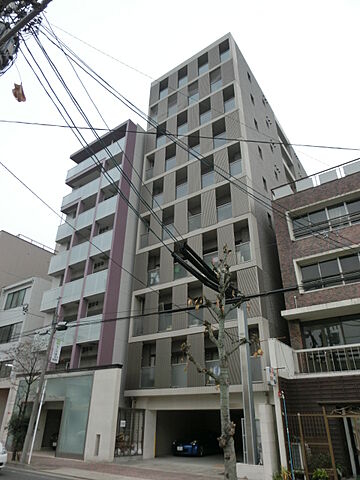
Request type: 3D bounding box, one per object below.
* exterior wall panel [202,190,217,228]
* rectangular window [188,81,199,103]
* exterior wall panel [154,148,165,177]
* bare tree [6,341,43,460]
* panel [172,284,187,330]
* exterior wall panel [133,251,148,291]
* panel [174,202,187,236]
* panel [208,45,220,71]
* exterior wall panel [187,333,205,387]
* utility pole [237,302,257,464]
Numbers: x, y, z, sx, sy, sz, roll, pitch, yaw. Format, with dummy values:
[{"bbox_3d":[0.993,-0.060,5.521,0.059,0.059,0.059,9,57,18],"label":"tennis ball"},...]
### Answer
[{"bbox_3d":[1.793,-1.940,20.277,1.020,2.522,0.120,-17,-34,29],"label":"exterior wall panel"},{"bbox_3d":[1.133,-11.502,26.280,0.990,2.451,0.120,-17,-34,29],"label":"rectangular window"},{"bbox_3d":[-1.435,-5.506,24.176,0.956,2.448,0.100,-18,-34,31],"label":"exterior wall panel"},{"bbox_3d":[-7.884,7.971,16.899,1.650,5.433,1.550,-18,-34,31],"label":"bare tree"},{"bbox_3d":[0.052,3.714,18.410,1.007,2.408,0.120,-17,-34,29],"label":"panel"},{"bbox_3d":[-2.387,1.983,21.271,0.997,2.536,0.120,-17,-34,29],"label":"exterior wall panel"},{"bbox_3d":[0.082,-1.435,21.798,1.051,2.551,0.100,-18,-35,30],"label":"panel"},{"bbox_3d":[2.819,-14.522,26.625,1.010,2.522,0.120,-17,-34,29],"label":"panel"},{"bbox_3d":[0.810,5.727,16.002,0.933,2.448,0.100,-18,-34,31],"label":"exterior wall panel"},{"bbox_3d":[2.882,6.013,14.584,0.300,6.772,0.300,-18,-35,30],"label":"utility pole"}]

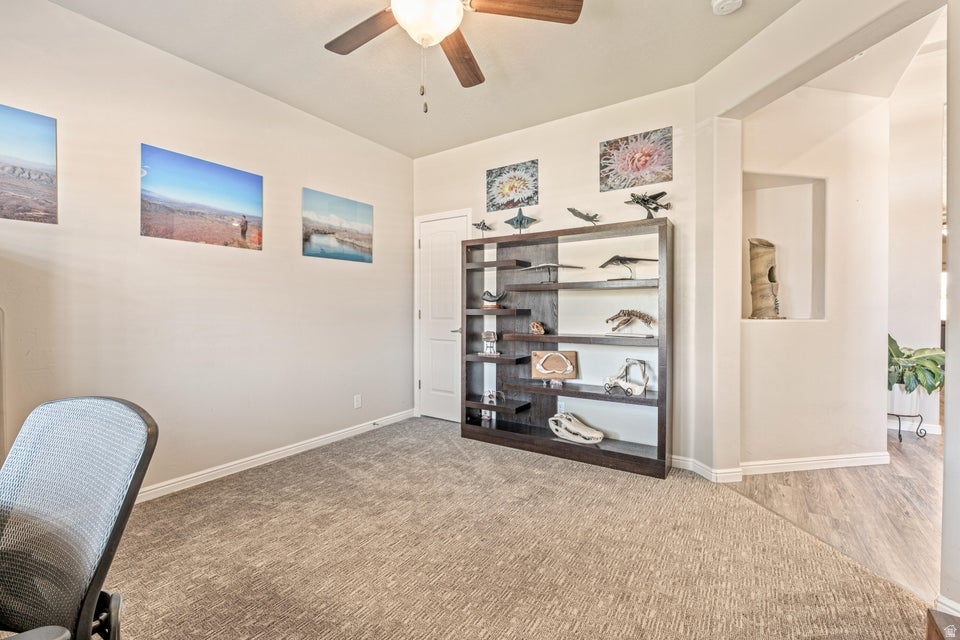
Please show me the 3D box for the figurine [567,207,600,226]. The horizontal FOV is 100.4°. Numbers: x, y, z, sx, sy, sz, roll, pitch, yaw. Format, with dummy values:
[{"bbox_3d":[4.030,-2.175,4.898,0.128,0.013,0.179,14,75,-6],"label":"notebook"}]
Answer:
[{"bbox_3d":[0.785,-0.768,3.045,0.235,0.169,0.170,0,2,6],"label":"figurine"}]

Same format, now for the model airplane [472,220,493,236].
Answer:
[{"bbox_3d":[0.025,-0.776,3.537,0.175,0.159,0.205,0,2,-3],"label":"model airplane"}]

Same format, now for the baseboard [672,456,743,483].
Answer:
[{"bbox_3d":[1.540,1.026,2.715,0.430,0.086,0.150,1,2,34],"label":"baseboard"}]

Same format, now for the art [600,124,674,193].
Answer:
[{"bbox_3d":[1.155,-1.191,2.989,0.518,0.385,0.020,1,2,34],"label":"art"}]

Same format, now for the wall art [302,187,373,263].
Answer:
[{"bbox_3d":[-1.202,-0.793,3.480,0.020,0.541,0.717,1,2,34],"label":"wall art"}]

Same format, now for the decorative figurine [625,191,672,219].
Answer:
[{"bbox_3d":[1.176,-0.767,2.793,0.280,0.182,0.370,-1,2,-20],"label":"decorative figurine"}]

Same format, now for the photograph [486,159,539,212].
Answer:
[{"bbox_3d":[0.281,-1.192,3.574,0.520,0.386,0.020,1,2,34],"label":"photograph"}]

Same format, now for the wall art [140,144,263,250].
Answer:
[{"bbox_3d":[-1.775,-0.768,2.625,0.020,0.536,0.704,1,2,34],"label":"wall art"}]

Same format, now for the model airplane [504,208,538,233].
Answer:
[{"bbox_3d":[0.343,-0.792,3.330,0.262,0.202,0.310,0,2,7],"label":"model airplane"}]

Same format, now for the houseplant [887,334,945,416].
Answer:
[{"bbox_3d":[3.770,0.481,3.583,0.550,0.740,0.570,-1,2,-44],"label":"houseplant"}]

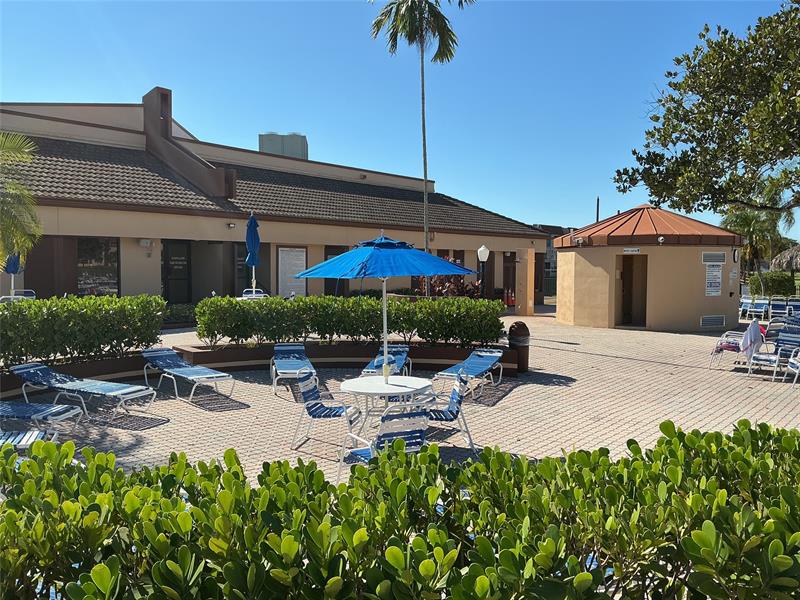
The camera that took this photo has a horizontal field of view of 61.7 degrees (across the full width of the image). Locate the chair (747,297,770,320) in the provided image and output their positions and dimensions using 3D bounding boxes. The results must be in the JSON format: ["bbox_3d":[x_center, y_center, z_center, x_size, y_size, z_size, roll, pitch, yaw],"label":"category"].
[{"bbox_3d":[12.845,0.326,24.047,0.620,0.880,0.700,3,4,43],"label":"chair"}]

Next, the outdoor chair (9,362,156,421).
[{"bbox_3d":[-4.425,1.233,9.248,2.050,0.540,0.640,2,3,28],"label":"outdoor chair"}]

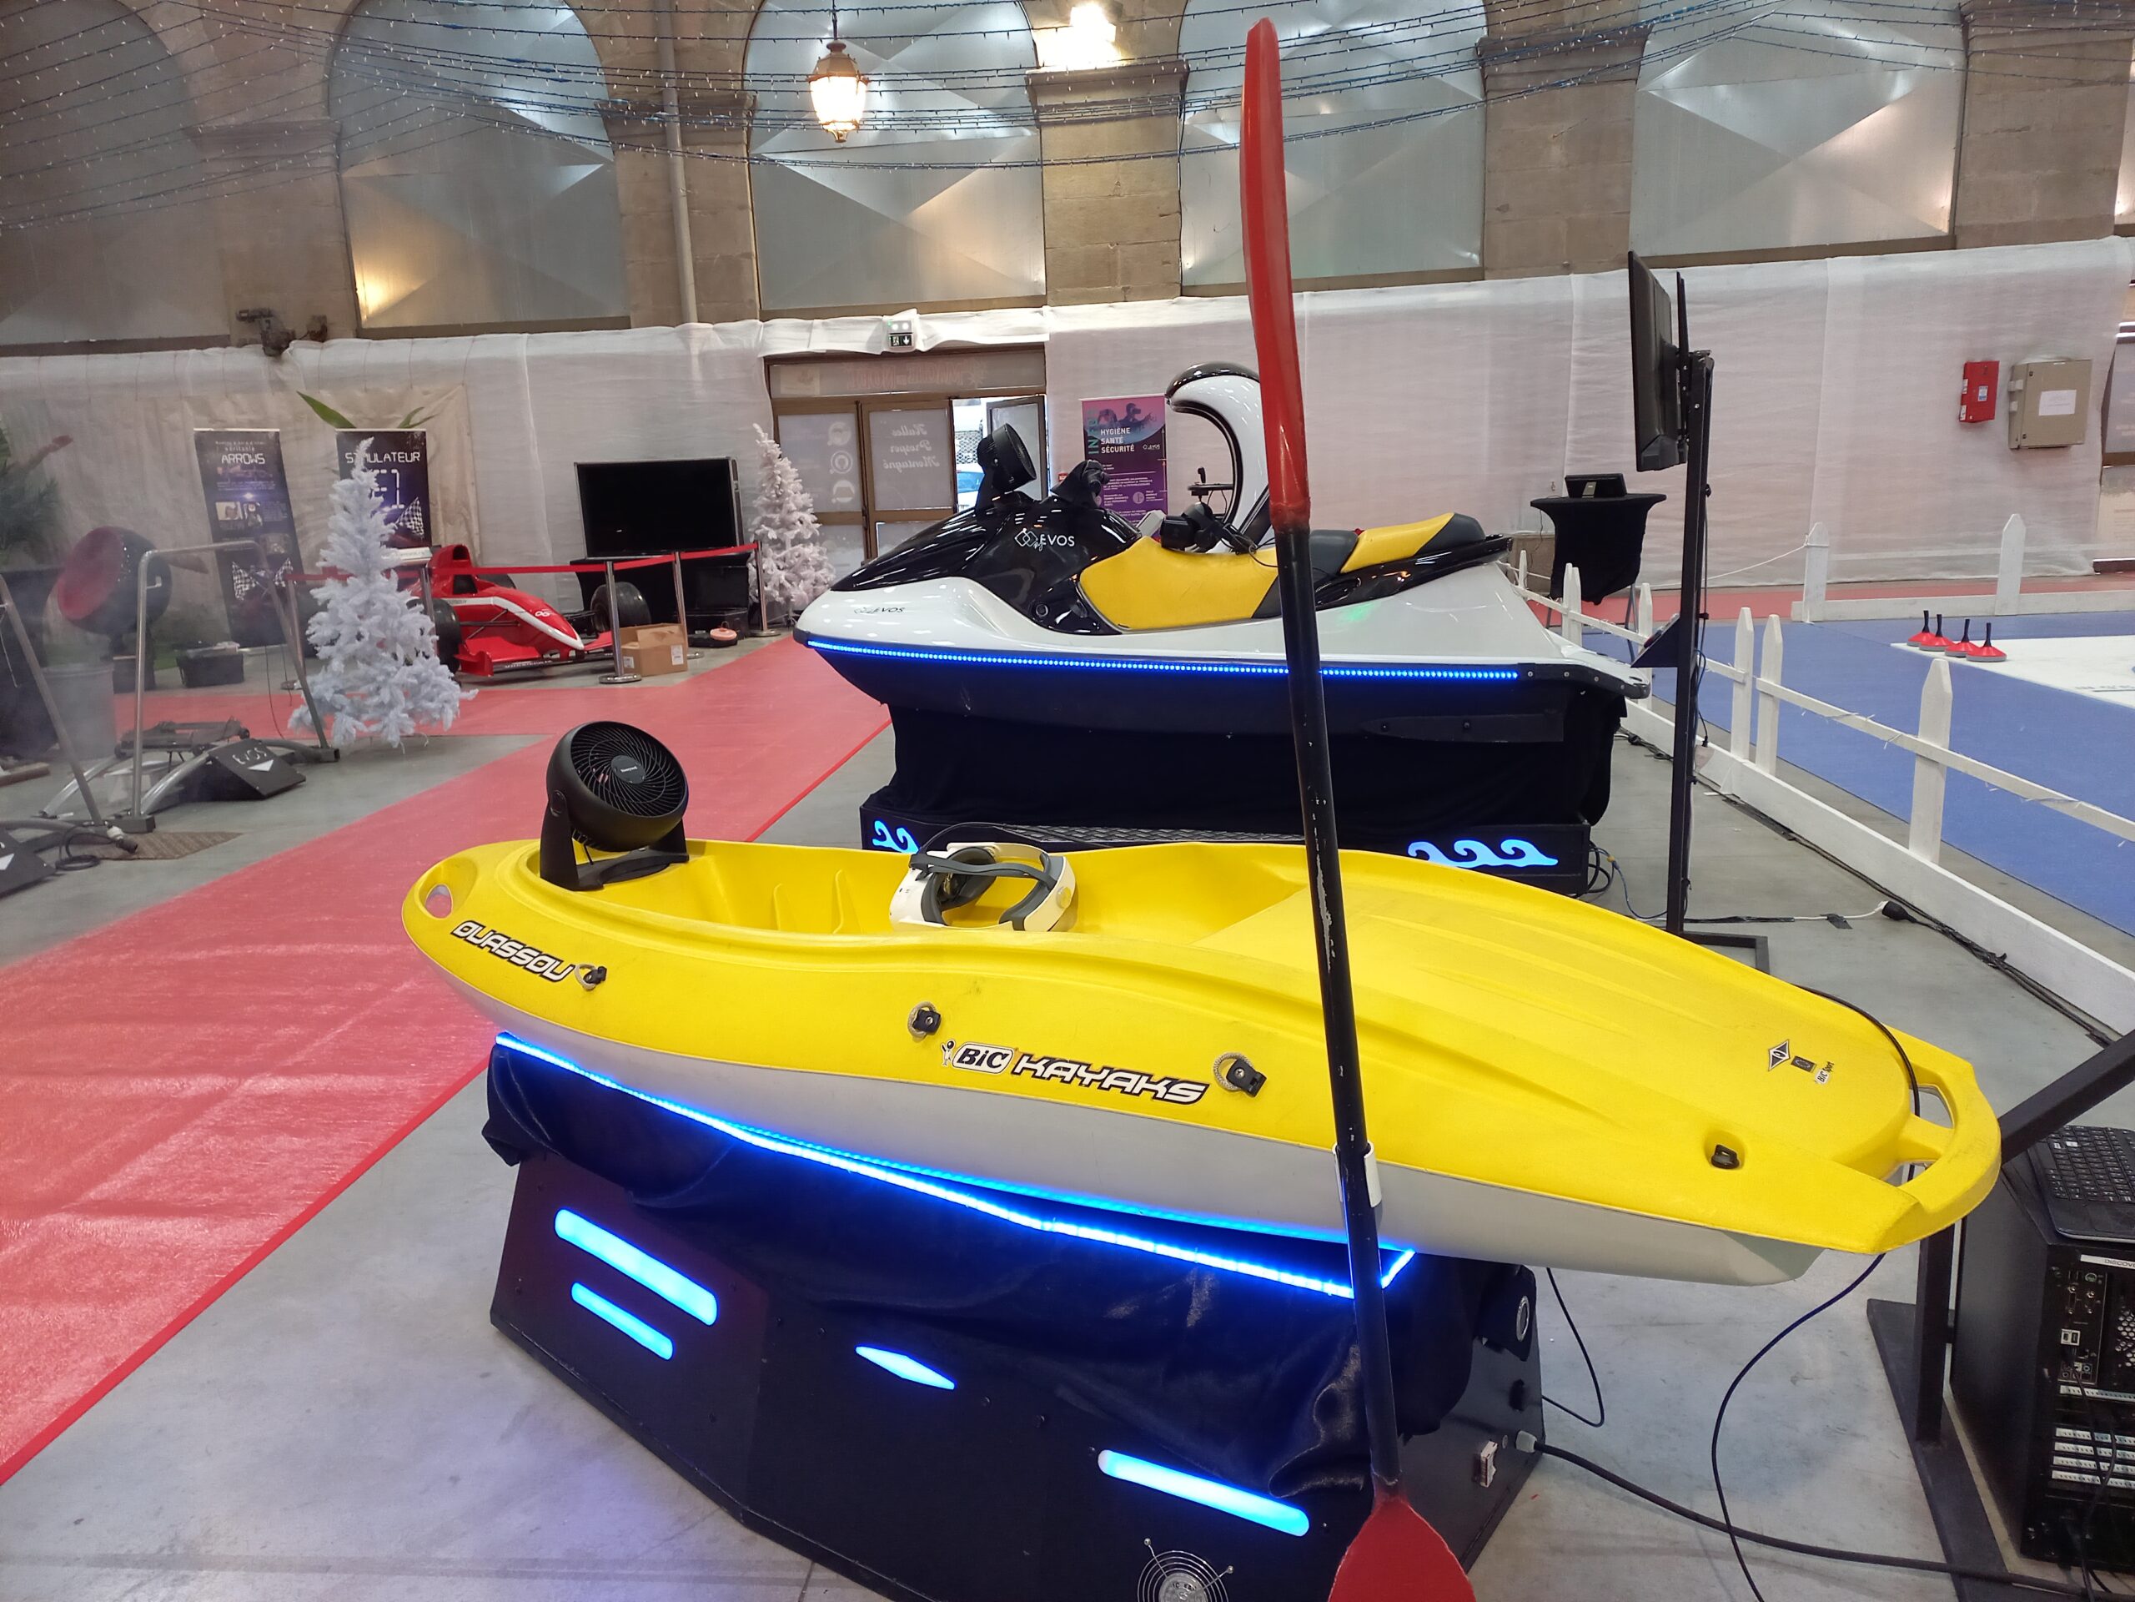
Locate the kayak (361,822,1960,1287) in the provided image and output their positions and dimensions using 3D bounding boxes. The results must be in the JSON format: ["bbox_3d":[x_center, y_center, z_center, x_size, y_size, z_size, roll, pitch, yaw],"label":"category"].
[{"bbox_3d":[-0.123,0.281,2.365,2.660,0.420,0.770,6,15,31],"label":"kayak"}]

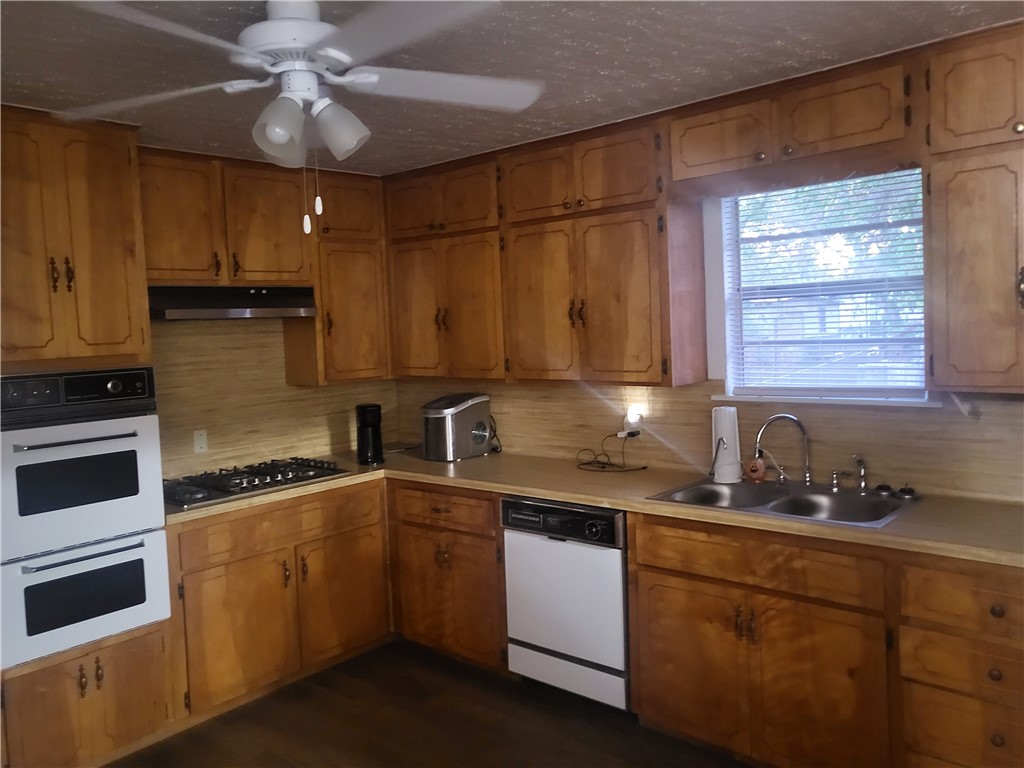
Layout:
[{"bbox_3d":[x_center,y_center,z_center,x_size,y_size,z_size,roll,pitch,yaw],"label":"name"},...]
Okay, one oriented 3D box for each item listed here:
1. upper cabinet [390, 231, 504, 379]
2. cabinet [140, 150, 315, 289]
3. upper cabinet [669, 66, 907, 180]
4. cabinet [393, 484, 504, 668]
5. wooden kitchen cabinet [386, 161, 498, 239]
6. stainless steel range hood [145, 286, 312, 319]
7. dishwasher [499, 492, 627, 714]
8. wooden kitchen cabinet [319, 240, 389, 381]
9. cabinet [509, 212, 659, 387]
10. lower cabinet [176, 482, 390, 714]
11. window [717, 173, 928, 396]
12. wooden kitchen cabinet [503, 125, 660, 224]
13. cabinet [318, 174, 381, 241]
[{"bbox_3d":[-0.266,-0.399,4.106,0.825,0.735,0.330,1,5,39],"label":"upper cabinet"},{"bbox_3d":[-1.406,-0.744,3.593,0.300,0.590,0.935,1,5,39],"label":"cabinet"},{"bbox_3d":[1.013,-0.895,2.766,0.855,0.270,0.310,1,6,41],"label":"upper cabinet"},{"bbox_3d":[-0.094,0.829,3.704,0.695,0.775,0.620,1,6,41],"label":"cabinet"},{"bbox_3d":[-0.287,-0.939,4.068,0.820,0.330,0.330,1,5,39],"label":"wooden kitchen cabinet"},{"bbox_3d":[-1.339,-0.366,3.539,0.315,0.142,0.835,1,6,41],"label":"stainless steel range hood"},{"bbox_3d":[0.402,0.869,3.445,0.602,0.808,0.630,1,5,39],"label":"dishwasher"},{"bbox_3d":[-0.941,-0.387,4.175,0.300,0.750,0.455,1,5,39],"label":"wooden kitchen cabinet"},{"bbox_3d":[0.384,-0.363,3.375,0.815,0.698,0.310,1,6,41],"label":"cabinet"},{"bbox_3d":[-1.191,0.918,3.656,0.615,0.832,1.090,1,5,39],"label":"lower cabinet"},{"bbox_3d":[1.169,-0.361,2.929,0.765,0.830,0.090,1,6,41],"label":"window"},{"bbox_3d":[0.361,-0.878,3.339,0.820,0.315,0.310,1,6,41],"label":"wooden kitchen cabinet"},{"bbox_3d":[-0.960,-0.928,4.136,0.300,0.335,0.455,1,5,39],"label":"cabinet"}]

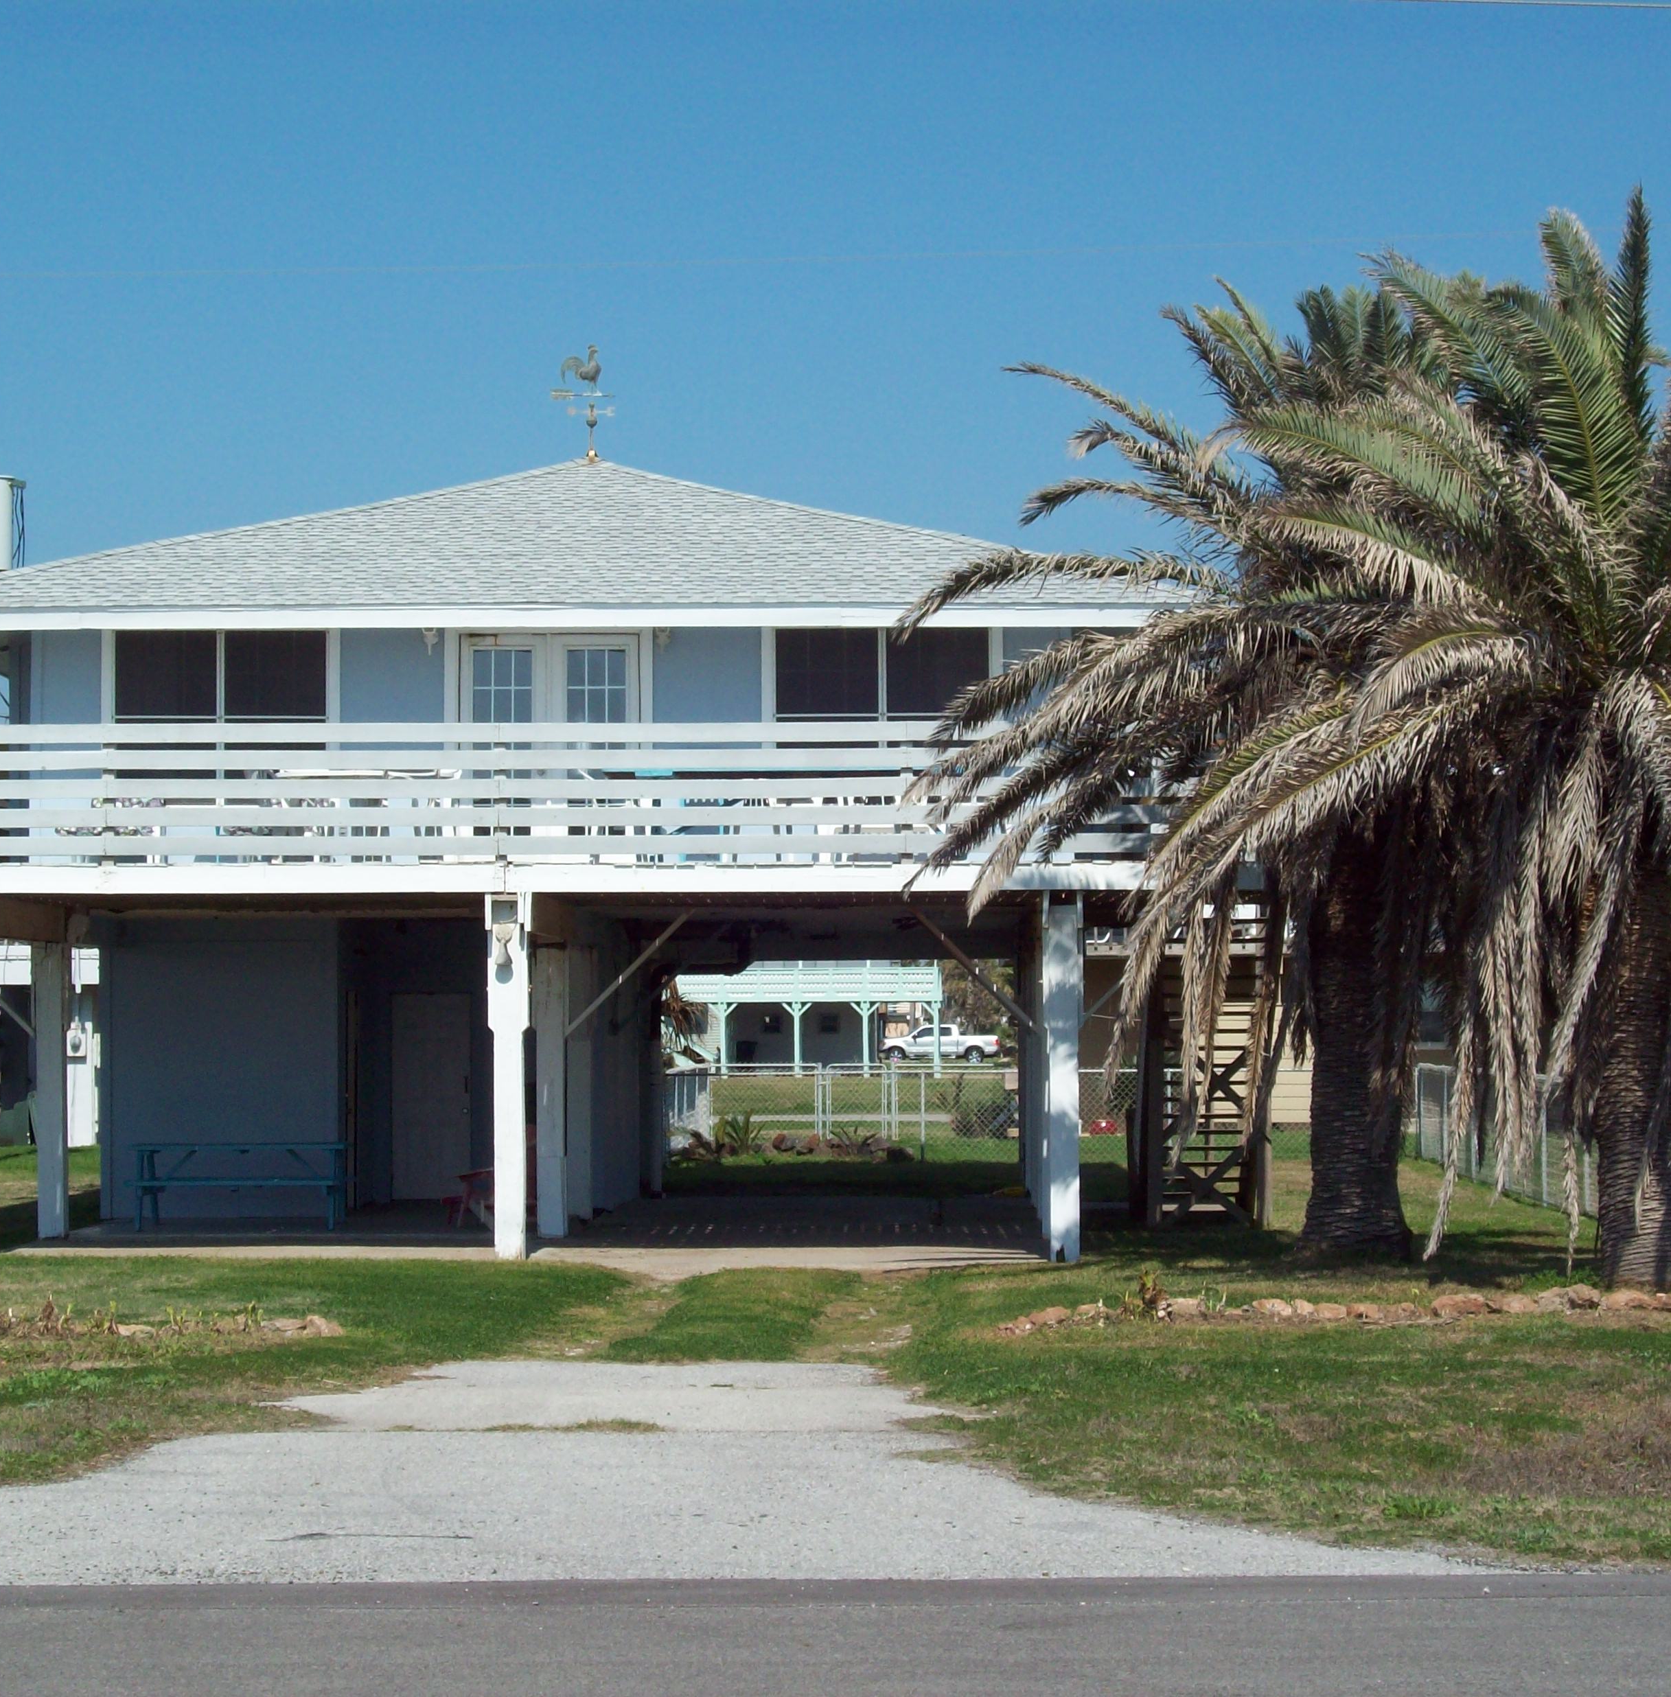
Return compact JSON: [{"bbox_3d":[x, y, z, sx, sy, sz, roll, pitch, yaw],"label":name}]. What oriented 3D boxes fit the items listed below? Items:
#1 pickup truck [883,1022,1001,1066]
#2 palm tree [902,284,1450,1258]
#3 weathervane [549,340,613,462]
[{"bbox_3d":[5.013,9.264,217.000,5.800,1.930,2.000,0,-2,2],"label":"pickup truck"},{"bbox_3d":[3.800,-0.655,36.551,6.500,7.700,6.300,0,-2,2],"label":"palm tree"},{"bbox_3d":[-2.476,-4.341,44.500,0.600,1.130,0.420,0,-2,0],"label":"weathervane"}]

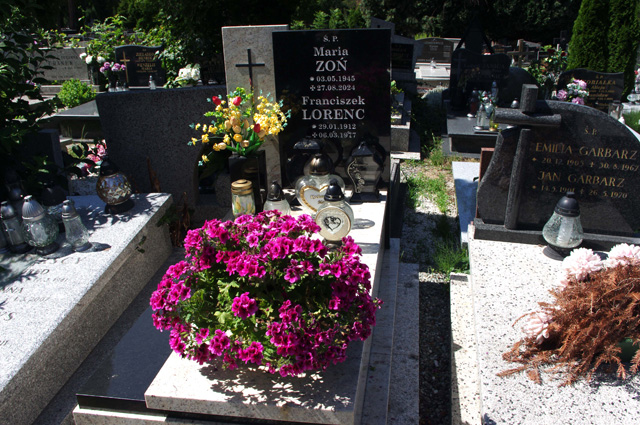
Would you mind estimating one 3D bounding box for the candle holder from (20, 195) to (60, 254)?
[{"bbox_3d":[-1.024,0.039,2.000,0.138,0.225,0.138,-2,23,11],"label":"candle holder"}]

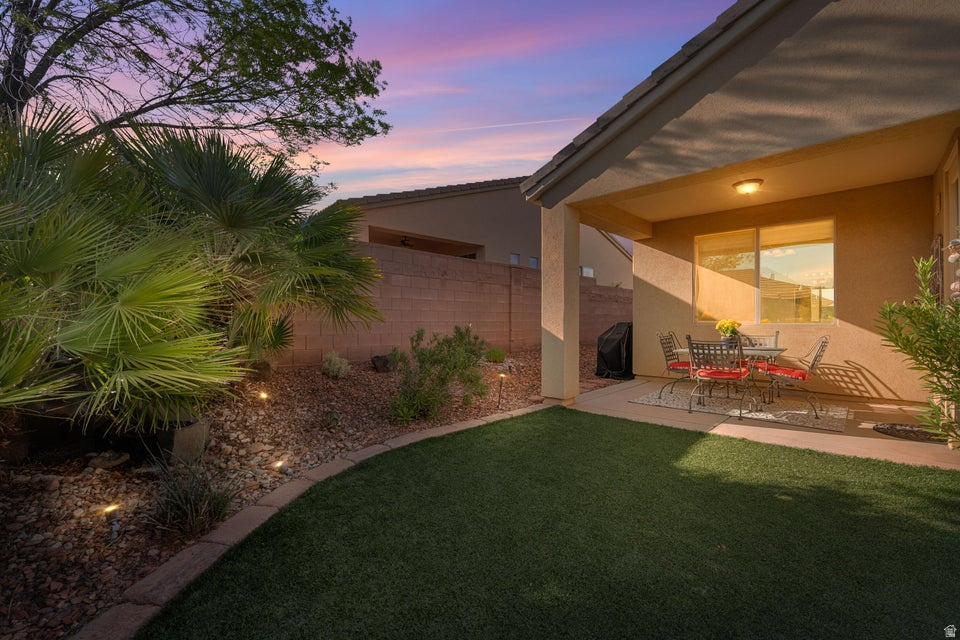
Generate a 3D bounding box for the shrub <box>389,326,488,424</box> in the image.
[{"bbox_3d":[-0.455,0.530,4.100,1.080,0.940,1.000,0,0,0],"label":"shrub"}]

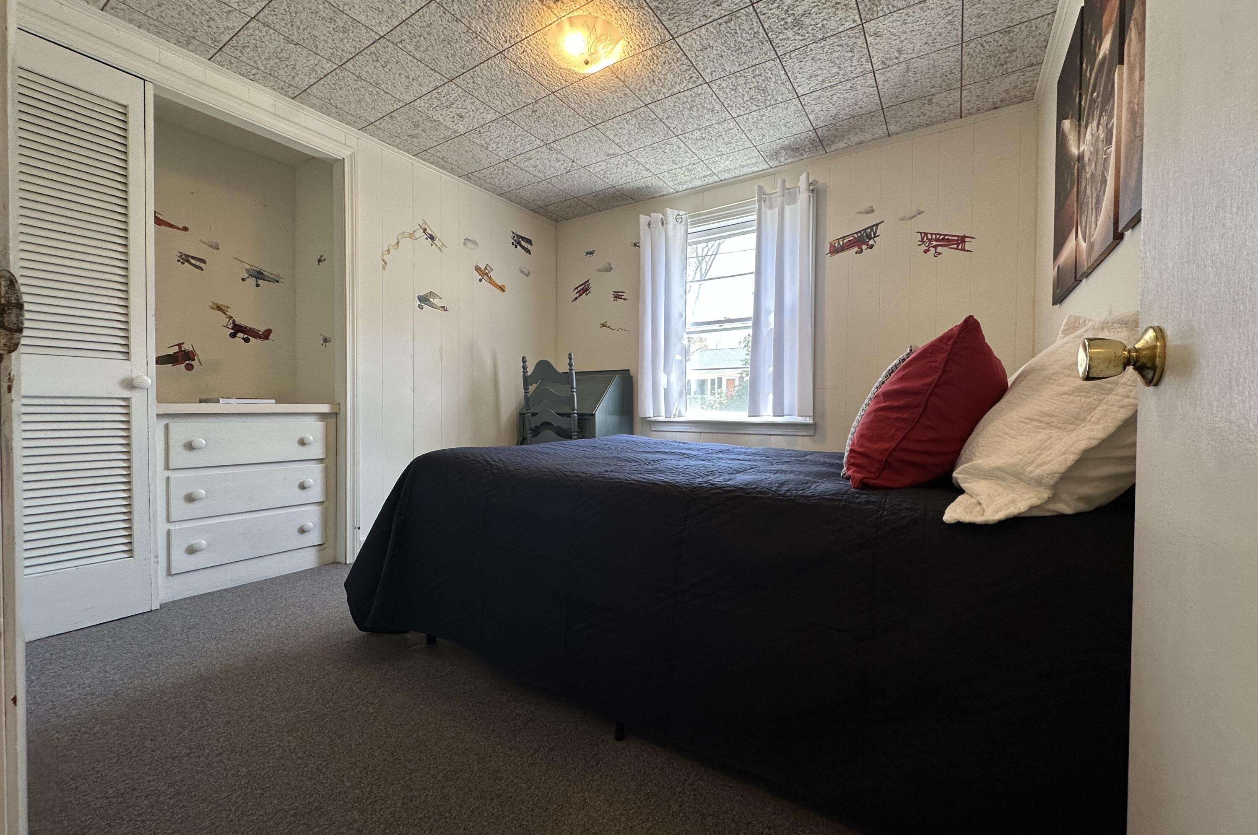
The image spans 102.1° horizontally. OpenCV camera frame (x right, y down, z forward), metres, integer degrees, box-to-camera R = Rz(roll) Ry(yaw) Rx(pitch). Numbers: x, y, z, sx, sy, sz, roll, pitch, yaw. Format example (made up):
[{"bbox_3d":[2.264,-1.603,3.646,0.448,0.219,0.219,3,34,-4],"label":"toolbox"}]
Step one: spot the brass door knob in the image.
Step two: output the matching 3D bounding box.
[{"bbox_3d":[0.560,-0.069,0.582,0.063,0.067,0.067,1,0,33],"label":"brass door knob"}]

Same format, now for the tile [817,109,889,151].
[{"bbox_3d":[1.132,-1.439,2.563,0.305,0.015,0.280,1,0,33],"label":"tile"}]

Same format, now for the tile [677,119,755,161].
[{"bbox_3d":[0.462,-1.444,2.651,0.305,0.015,0.305,1,0,33],"label":"tile"}]

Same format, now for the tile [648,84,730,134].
[{"bbox_3d":[0.295,-1.441,2.394,0.305,0.016,0.305,0,0,33],"label":"tile"}]

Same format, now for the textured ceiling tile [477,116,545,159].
[{"bbox_3d":[-0.637,-1.445,2.640,0.305,0.016,0.305,0,0,33],"label":"textured ceiling tile"}]

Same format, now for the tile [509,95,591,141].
[{"bbox_3d":[-0.382,-1.449,2.472,0.305,0.018,0.305,0,0,33],"label":"tile"}]

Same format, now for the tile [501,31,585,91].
[{"bbox_3d":[-0.292,-1.447,2.050,0.305,0.018,0.305,0,0,33],"label":"tile"}]

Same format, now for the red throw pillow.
[{"bbox_3d":[0.722,-0.020,1.230,0.220,0.430,0.430,38,23,32],"label":"red throw pillow"}]

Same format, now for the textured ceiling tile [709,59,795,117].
[{"bbox_3d":[0.551,-1.445,2.230,0.305,0.018,0.305,0,0,33],"label":"textured ceiling tile"}]

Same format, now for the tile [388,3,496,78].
[{"bbox_3d":[-0.716,-1.449,1.963,0.305,0.020,0.305,0,0,33],"label":"tile"}]

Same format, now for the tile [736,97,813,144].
[{"bbox_3d":[0.717,-1.445,2.483,0.305,0.020,0.305,0,0,33],"label":"tile"}]

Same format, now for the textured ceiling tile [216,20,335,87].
[{"bbox_3d":[-1.393,-1.443,2.041,0.305,0.016,0.305,0,0,33],"label":"textured ceiling tile"}]

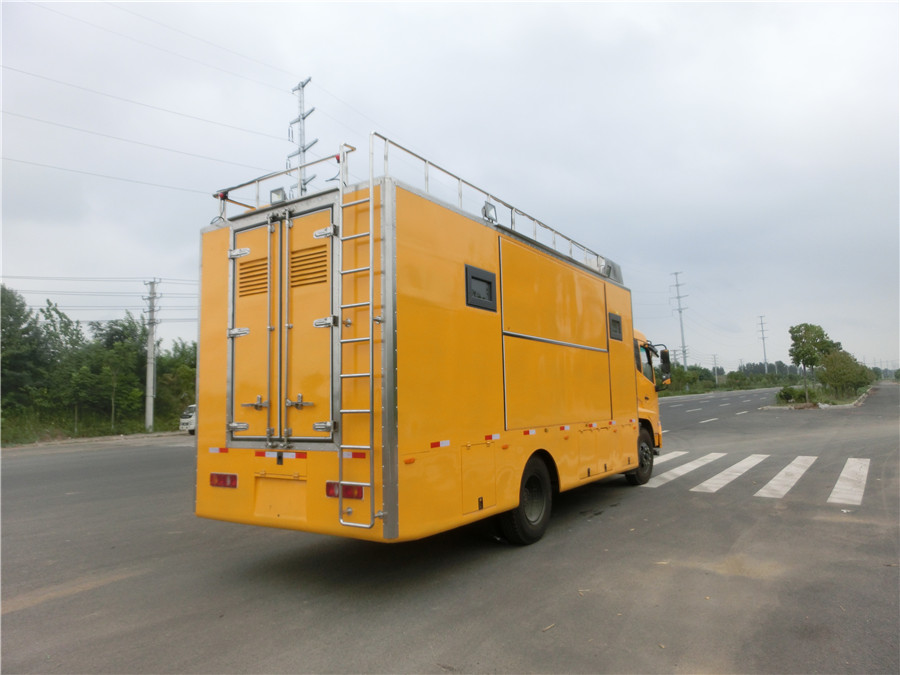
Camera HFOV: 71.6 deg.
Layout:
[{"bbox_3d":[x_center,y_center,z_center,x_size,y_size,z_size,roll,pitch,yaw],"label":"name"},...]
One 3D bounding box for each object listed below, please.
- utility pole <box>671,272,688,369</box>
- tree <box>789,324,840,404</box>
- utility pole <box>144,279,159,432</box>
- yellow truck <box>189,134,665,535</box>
[{"bbox_3d":[56.360,-1.470,151.416,4.300,29.056,1.200,-6,-7,34],"label":"utility pole"},{"bbox_3d":[26.723,1.843,46.000,3.400,5.943,3.400,-6,-7,34],"label":"tree"},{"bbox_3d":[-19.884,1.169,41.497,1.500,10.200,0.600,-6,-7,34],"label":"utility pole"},{"bbox_3d":[0.751,0.591,9.152,2.600,3.780,8.400,-5,-7,33],"label":"yellow truck"}]

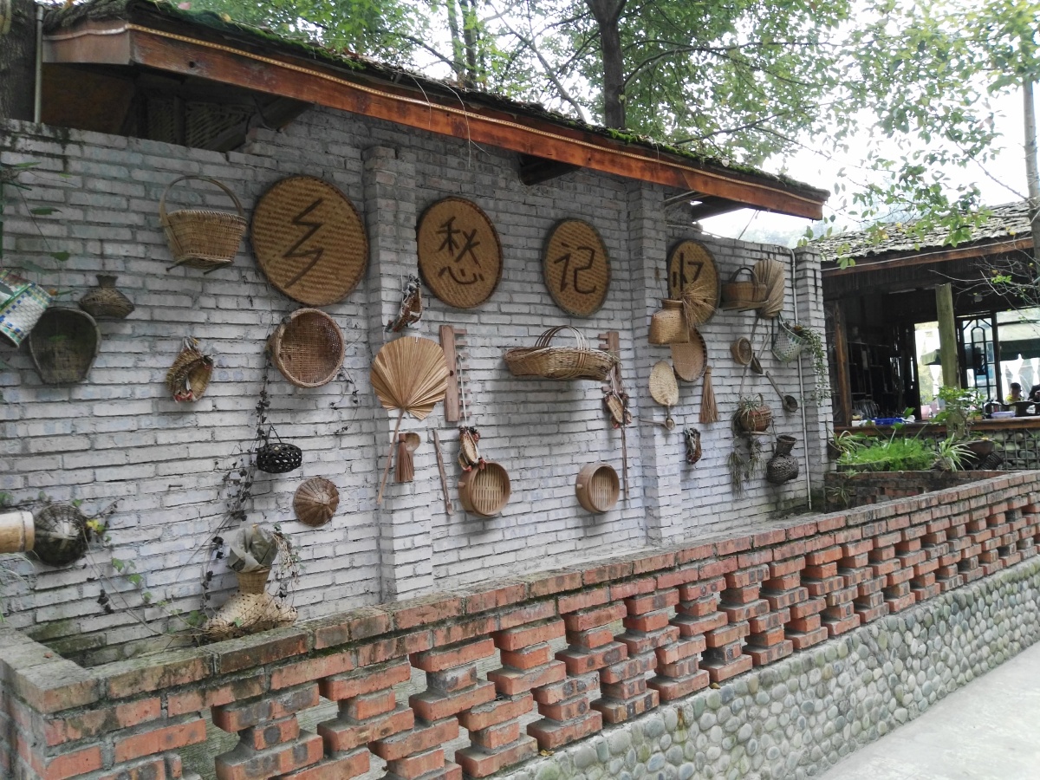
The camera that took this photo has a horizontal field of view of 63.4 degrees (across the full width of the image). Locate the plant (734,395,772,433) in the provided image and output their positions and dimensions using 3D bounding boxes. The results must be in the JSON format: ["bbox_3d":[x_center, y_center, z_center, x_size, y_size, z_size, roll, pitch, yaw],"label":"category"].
[{"bbox_3d":[1.767,0.172,6.322,0.250,0.270,0.240,-3,-2,0],"label":"plant"}]

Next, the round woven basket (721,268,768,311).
[{"bbox_3d":[1.692,-0.796,6.332,0.340,0.290,0.240,-2,-2,-40],"label":"round woven basket"}]

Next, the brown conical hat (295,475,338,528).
[{"bbox_3d":[-0.972,0.546,4.110,0.240,0.240,0.095,-1,-8,-43],"label":"brown conical hat"}]

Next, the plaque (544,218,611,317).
[{"bbox_3d":[0.378,-0.776,5.354,0.585,0.620,0.060,-2,1,-40],"label":"plaque"}]

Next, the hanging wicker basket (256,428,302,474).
[{"bbox_3d":[-1.127,0.287,3.949,0.210,0.205,0.210,-2,-2,-41],"label":"hanging wicker basket"}]

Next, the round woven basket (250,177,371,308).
[{"bbox_3d":[-1.048,-0.745,4.202,0.645,0.645,0.050,-2,-2,-41],"label":"round woven basket"}]

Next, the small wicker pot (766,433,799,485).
[{"bbox_3d":[2.072,0.552,6.616,0.245,0.345,0.240,8,11,-2],"label":"small wicker pot"}]

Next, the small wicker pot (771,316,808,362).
[{"bbox_3d":[2.170,-0.407,6.760,0.280,0.320,0.260,-2,20,-41],"label":"small wicker pot"}]

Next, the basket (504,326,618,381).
[{"bbox_3d":[0.231,-0.226,4.997,0.700,0.309,0.400,-2,-2,-41],"label":"basket"}]

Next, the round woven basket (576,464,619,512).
[{"bbox_3d":[0.493,0.635,5.312,0.295,0.300,0.130,-2,3,-40],"label":"round woven basket"}]

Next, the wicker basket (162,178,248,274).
[{"bbox_3d":[-1.377,-0.743,3.670,0.345,0.375,0.330,-2,-2,-40],"label":"wicker basket"}]

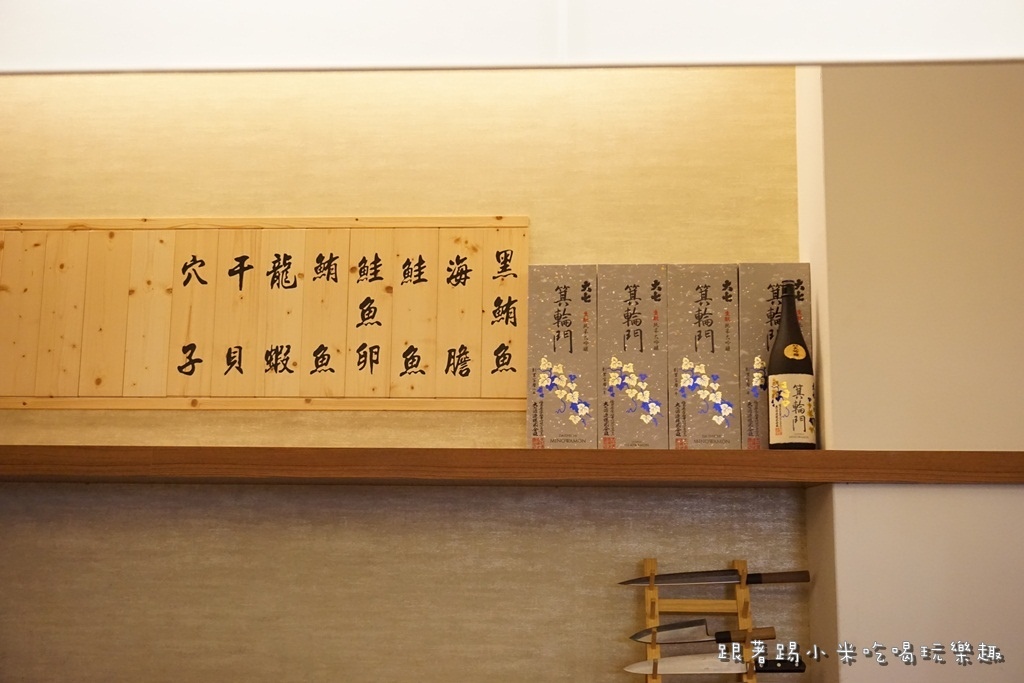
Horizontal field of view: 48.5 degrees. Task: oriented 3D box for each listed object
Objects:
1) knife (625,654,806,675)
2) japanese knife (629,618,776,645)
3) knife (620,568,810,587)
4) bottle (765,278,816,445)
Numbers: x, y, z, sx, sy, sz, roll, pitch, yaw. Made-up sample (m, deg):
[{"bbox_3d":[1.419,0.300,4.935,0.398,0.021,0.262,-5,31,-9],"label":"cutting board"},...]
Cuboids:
[{"bbox_3d":[0.466,0.740,2.610,0.415,0.048,0.020,0,-29,2],"label":"knife"},{"bbox_3d":[0.446,0.676,2.650,0.340,0.054,0.023,-3,-29,0],"label":"japanese knife"},{"bbox_3d":[0.483,0.564,2.715,0.453,0.035,0.022,-2,-29,1],"label":"knife"},{"bbox_3d":[0.643,0.054,2.630,0.105,0.397,0.105,1,-9,0],"label":"bottle"}]

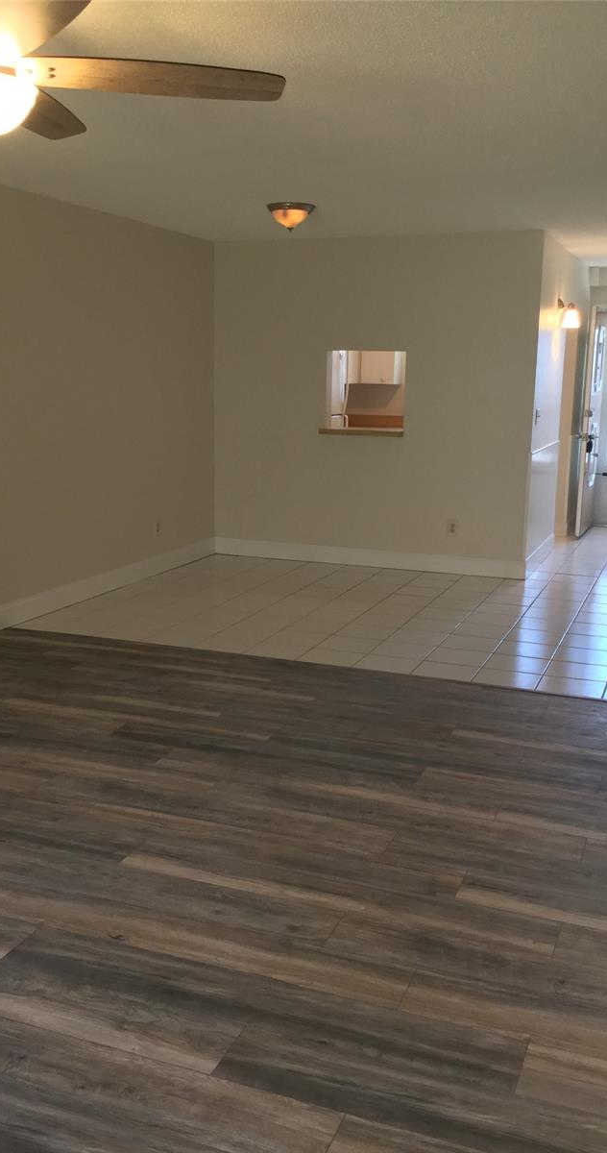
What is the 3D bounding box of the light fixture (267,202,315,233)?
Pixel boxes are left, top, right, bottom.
[{"bbox_3d":[-0.071,-2.125,6.151,0.300,0.160,0.300,1,11,0],"label":"light fixture"}]

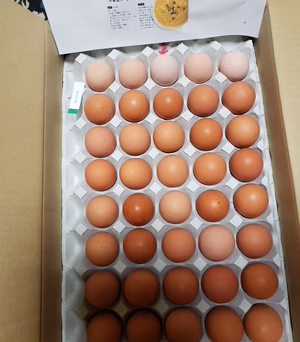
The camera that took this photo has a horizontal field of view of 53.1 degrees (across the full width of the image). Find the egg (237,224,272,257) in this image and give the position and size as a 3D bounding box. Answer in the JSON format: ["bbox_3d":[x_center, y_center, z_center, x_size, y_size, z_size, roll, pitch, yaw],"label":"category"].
[{"bbox_3d":[0.135,0.090,0.390,0.043,0.056,0.043,-4,79,4],"label":"egg"}]

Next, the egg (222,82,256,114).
[{"bbox_3d":[0.126,-0.103,0.427,0.043,0.056,0.043,-4,78,3],"label":"egg"}]

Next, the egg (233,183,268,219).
[{"bbox_3d":[0.133,0.040,0.398,0.044,0.056,0.044,-4,78,3],"label":"egg"}]

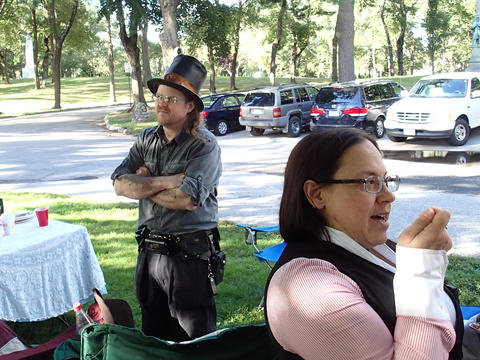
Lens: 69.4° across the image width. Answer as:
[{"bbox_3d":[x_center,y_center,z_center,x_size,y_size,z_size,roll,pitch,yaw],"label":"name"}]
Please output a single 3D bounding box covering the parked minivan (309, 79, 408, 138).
[{"bbox_3d":[4.650,-2.600,12.500,1.960,1.760,5.050,10,19,40],"label":"parked minivan"}]

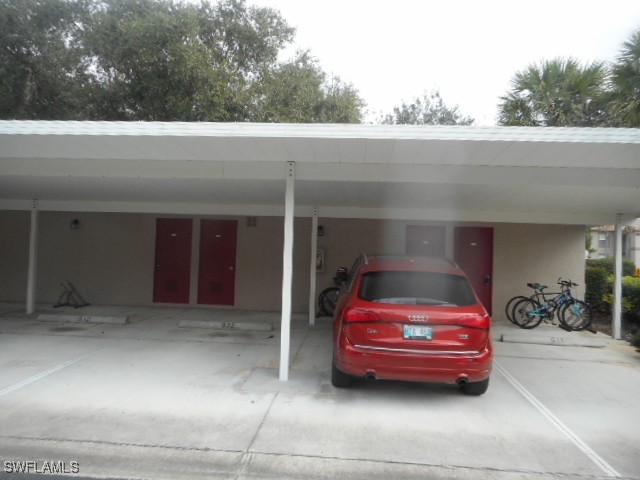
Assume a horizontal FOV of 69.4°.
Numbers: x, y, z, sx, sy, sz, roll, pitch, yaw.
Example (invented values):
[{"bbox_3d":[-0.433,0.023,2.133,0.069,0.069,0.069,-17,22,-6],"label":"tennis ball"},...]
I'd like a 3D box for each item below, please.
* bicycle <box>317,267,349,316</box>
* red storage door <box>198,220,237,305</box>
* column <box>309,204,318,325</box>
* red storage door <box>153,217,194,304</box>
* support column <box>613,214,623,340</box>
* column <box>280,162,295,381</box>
[{"bbox_3d":[0.814,1.209,10.326,1.700,1.060,0.580,2,-2,5],"label":"bicycle"},{"bbox_3d":[-2.414,0.532,10.955,0.883,2.007,0.050,2,-2,5],"label":"red storage door"},{"bbox_3d":[-0.111,0.528,9.356,0.105,2.394,0.105,2,-2,5],"label":"column"},{"bbox_3d":[-3.504,0.501,11.045,0.898,2.014,0.050,2,-2,5],"label":"red storage door"},{"bbox_3d":[5.681,0.707,8.839,0.105,2.373,0.105,2,-2,5],"label":"support column"},{"bbox_3d":[-0.404,0.386,5.870,0.105,2.741,0.105,2,-2,5],"label":"column"}]

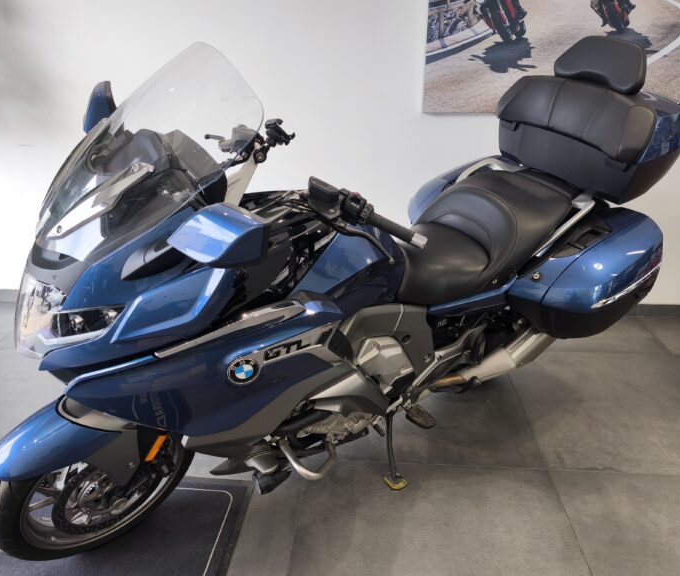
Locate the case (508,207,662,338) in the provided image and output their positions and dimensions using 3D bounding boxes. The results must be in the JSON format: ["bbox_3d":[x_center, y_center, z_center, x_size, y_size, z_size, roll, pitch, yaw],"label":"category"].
[{"bbox_3d":[0.900,-0.023,1.811,0.630,0.460,0.250,-14,38,-29],"label":"case"}]

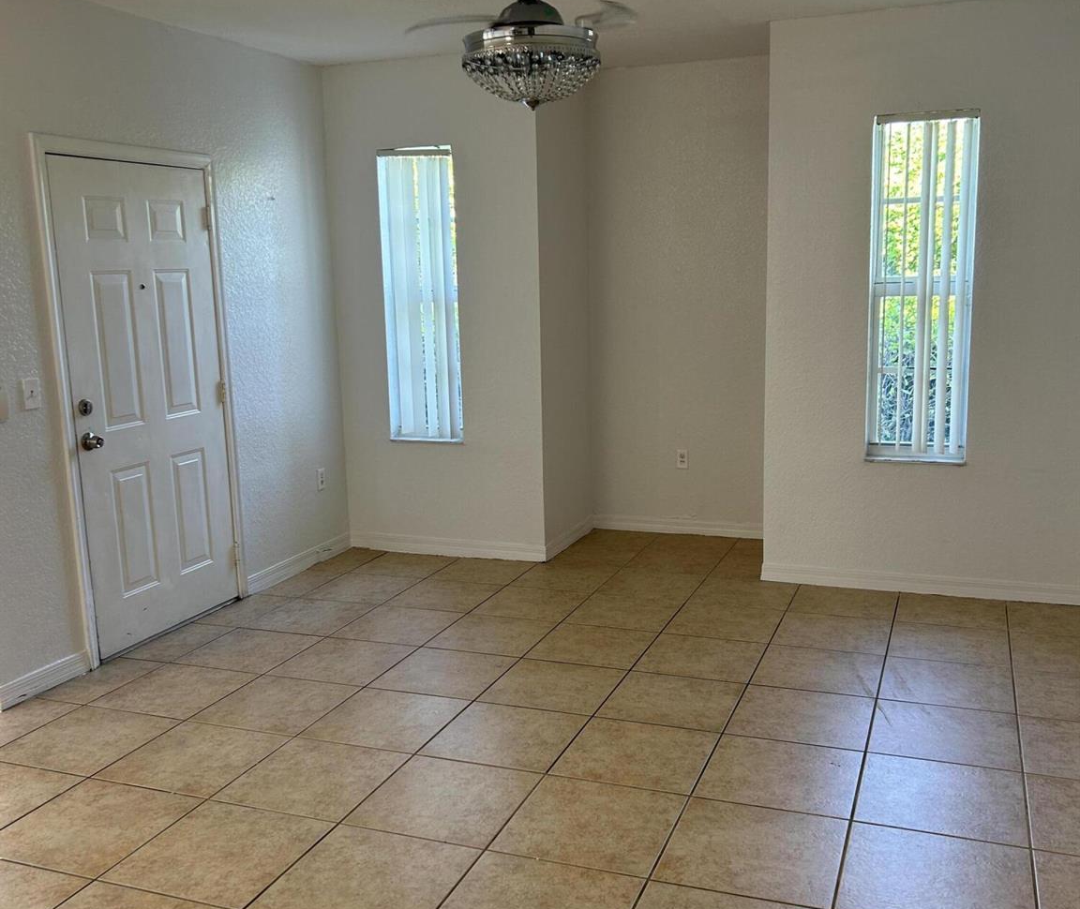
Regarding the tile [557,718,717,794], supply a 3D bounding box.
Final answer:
[{"bbox_3d":[0.315,0.967,3.473,0.452,0.012,0.452,2,10,21],"label":"tile"}]

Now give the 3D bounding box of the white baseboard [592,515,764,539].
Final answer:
[{"bbox_3d":[0.845,0.422,6.268,1.129,0.084,0.015,2,10,21],"label":"white baseboard"}]

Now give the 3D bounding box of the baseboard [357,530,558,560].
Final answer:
[{"bbox_3d":[-0.520,0.517,6.035,1.212,0.085,0.015,2,10,21],"label":"baseboard"}]

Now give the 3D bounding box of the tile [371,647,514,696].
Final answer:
[{"bbox_3d":[-0.369,0.858,4.220,0.451,0.010,0.453,2,10,21],"label":"tile"}]

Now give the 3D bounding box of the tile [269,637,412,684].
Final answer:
[{"bbox_3d":[-0.798,0.847,4.401,0.453,0.012,0.453,2,10,21],"label":"tile"}]

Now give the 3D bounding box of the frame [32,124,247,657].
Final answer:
[{"bbox_3d":[-1.708,-0.252,4.686,0.120,2.100,1.049,2,10,21],"label":"frame"}]

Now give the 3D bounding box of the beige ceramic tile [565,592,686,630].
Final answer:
[{"bbox_3d":[0.388,0.723,4.898,0.452,0.012,0.452,2,10,21],"label":"beige ceramic tile"}]

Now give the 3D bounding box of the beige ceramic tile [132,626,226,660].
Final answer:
[{"bbox_3d":[-1.561,0.819,4.693,0.275,0.015,0.452,2,10,21],"label":"beige ceramic tile"}]

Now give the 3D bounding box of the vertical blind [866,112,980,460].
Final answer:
[{"bbox_3d":[1.733,-0.734,4.911,0.438,1.554,0.090,2,10,21],"label":"vertical blind"}]

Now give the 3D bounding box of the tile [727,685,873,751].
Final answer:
[{"bbox_3d":[0.908,0.908,3.736,0.453,0.012,0.453,2,10,21],"label":"tile"}]

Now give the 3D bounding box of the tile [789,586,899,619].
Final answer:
[{"bbox_3d":[1.405,0.677,4.988,0.453,0.012,0.440,2,10,21],"label":"tile"}]

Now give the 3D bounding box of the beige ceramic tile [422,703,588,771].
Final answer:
[{"bbox_3d":[-0.110,0.952,3.638,0.452,0.012,0.452,2,10,21],"label":"beige ceramic tile"}]

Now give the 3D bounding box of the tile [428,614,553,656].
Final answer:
[{"bbox_3d":[-0.203,0.783,4.643,0.452,0.012,0.452,2,10,21],"label":"tile"}]

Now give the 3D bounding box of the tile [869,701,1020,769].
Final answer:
[{"bbox_3d":[1.331,0.922,3.562,0.452,0.012,0.452,2,10,21],"label":"tile"}]

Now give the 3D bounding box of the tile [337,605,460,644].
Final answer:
[{"bbox_3d":[-0.629,0.769,4.812,0.452,0.015,0.452,2,10,21],"label":"tile"}]

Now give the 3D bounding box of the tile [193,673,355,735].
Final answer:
[{"bbox_3d":[-0.960,0.919,3.966,0.451,0.010,0.453,2,10,21],"label":"tile"}]

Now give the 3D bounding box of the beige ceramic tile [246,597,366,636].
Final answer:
[{"bbox_3d":[-1.053,0.750,4.969,0.451,0.010,0.453,2,10,21],"label":"beige ceramic tile"}]

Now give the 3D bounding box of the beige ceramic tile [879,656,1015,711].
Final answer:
[{"bbox_3d":[1.499,0.845,3.980,0.452,0.015,0.452,2,10,21],"label":"beige ceramic tile"}]

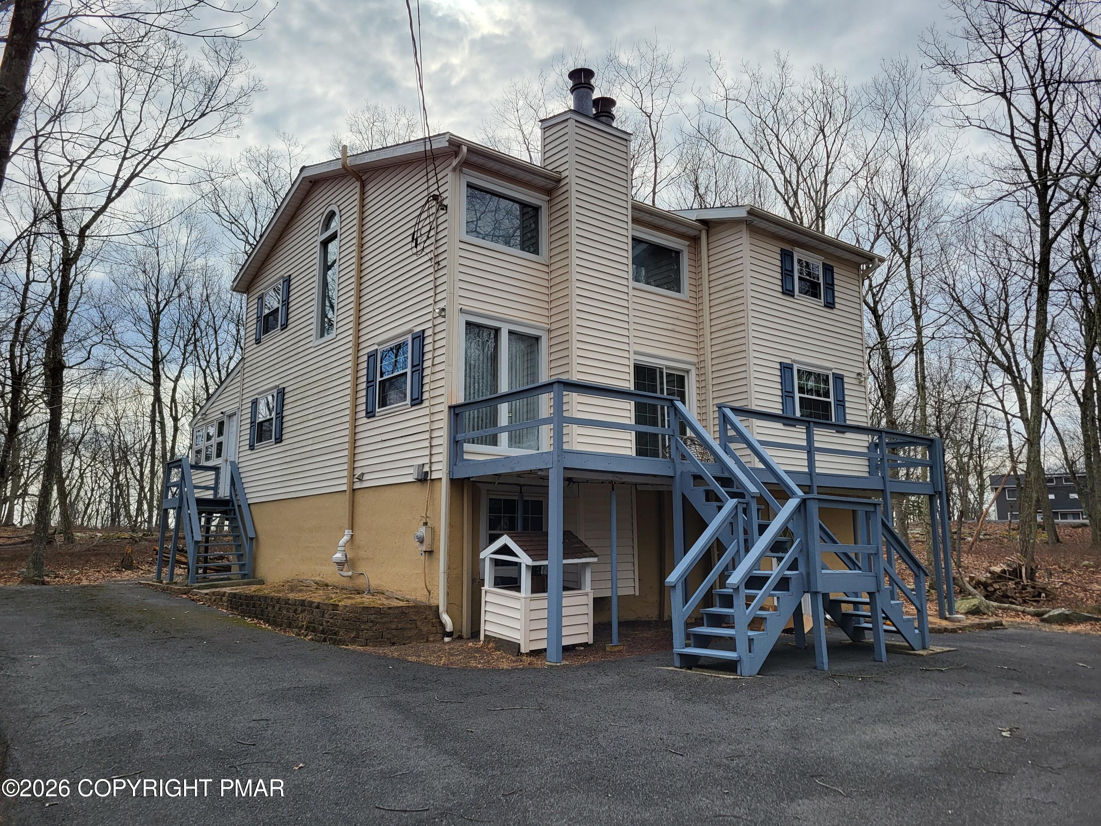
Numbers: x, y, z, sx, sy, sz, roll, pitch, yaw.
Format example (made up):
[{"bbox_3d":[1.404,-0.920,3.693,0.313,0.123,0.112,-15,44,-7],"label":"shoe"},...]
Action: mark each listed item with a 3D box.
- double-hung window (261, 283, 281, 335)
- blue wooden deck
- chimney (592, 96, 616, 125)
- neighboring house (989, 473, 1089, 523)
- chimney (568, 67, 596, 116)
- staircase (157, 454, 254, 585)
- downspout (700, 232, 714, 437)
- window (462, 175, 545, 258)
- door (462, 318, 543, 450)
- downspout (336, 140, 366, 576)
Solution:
[{"bbox_3d":[-6.473,-2.381,19.142,0.110,1.230,1.180,7,-12,-38],"label":"double-hung window"},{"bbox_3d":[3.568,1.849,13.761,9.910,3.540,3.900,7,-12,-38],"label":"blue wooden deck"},{"bbox_3d":[0.980,-5.395,15.030,0.430,0.650,0.430,0,-9,0],"label":"chimney"},{"bbox_3d":[57.358,10.140,97.000,10.500,6.400,8.000,-4,-10,20],"label":"neighboring house"},{"bbox_3d":[0.579,-5.647,14.751,0.470,1.020,0.470,0,-9,0],"label":"chimney"},{"bbox_3d":[-8.043,2.490,19.333,1.240,2.850,3.220,7,-12,-38],"label":"staircase"},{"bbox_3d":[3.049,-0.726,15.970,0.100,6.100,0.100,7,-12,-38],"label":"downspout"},{"bbox_3d":[-0.752,-3.207,13.679,1.710,1.110,0.120,7,-12,-38],"label":"window"},{"bbox_3d":[-0.750,-0.423,13.229,1.580,2.030,0.120,7,-12,-38],"label":"door"},{"bbox_3d":[-3.736,-1.063,15.061,0.450,8.030,0.270,7,-12,-38],"label":"downspout"}]

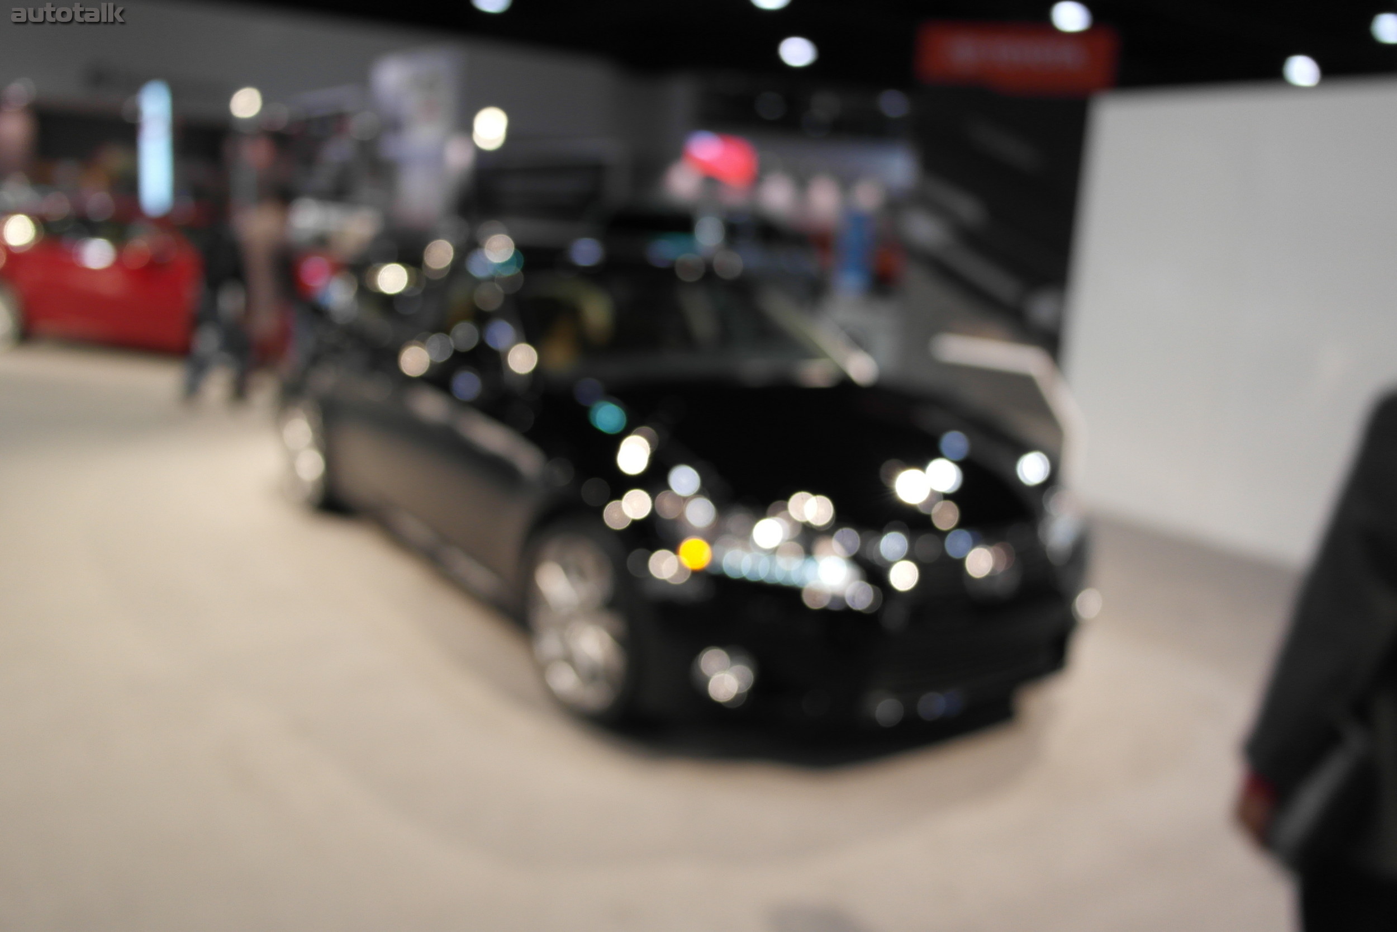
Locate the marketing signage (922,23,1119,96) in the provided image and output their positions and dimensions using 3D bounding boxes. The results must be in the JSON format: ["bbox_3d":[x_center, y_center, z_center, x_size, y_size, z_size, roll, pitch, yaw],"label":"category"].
[{"bbox_3d":[4.011,-5.104,14.624,2.750,0.880,0.200,6,11,12],"label":"marketing signage"}]

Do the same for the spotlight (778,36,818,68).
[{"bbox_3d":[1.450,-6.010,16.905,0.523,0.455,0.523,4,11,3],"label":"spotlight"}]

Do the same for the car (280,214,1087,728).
[{"bbox_3d":[-0.428,-0.247,5.077,1.820,1.430,4.600,-4,13,-34],"label":"car"}]

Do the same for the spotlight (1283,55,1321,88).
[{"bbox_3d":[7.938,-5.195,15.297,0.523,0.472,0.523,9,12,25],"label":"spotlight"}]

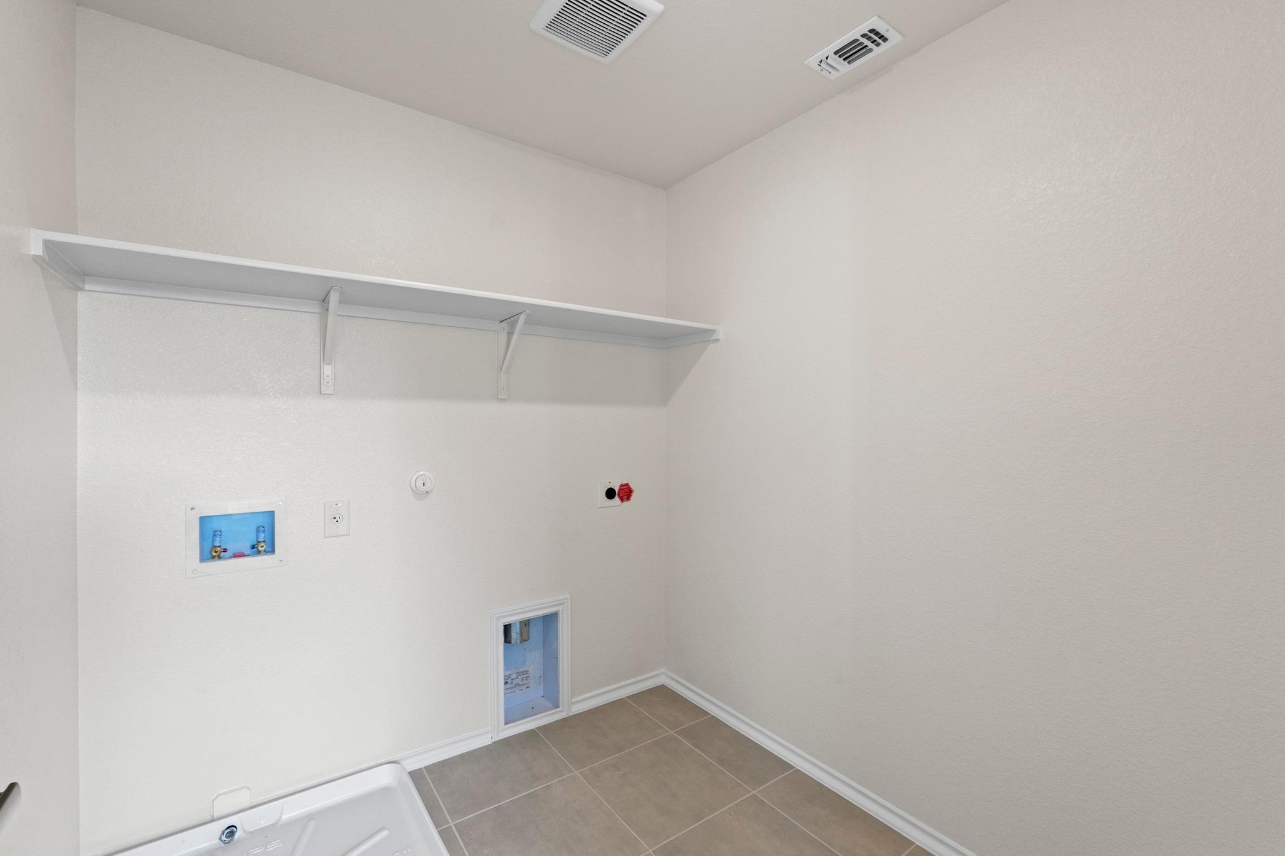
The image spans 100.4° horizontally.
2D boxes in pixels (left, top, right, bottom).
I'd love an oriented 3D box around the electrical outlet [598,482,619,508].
[{"bbox_3d":[-0.154,0.306,2.480,0.117,0.119,0.012,0,0,-35],"label":"electrical outlet"}]

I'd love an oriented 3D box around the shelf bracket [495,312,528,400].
[{"bbox_3d":[-0.502,-0.270,2.076,0.038,0.311,0.265,0,0,-35],"label":"shelf bracket"}]

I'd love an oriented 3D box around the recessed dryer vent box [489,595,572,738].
[{"bbox_3d":[-0.491,0.999,2.286,0.351,0.522,0.100,0,0,-35],"label":"recessed dryer vent box"}]

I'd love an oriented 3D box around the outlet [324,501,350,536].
[{"bbox_3d":[-1.051,0.313,1.844,0.076,0.118,0.010,0,0,-35],"label":"outlet"}]

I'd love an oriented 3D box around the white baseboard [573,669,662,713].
[{"bbox_3d":[-0.109,1.233,2.513,0.520,0.071,0.014,0,0,-35],"label":"white baseboard"}]

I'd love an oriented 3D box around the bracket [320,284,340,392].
[{"bbox_3d":[-1.001,-0.269,1.722,0.038,0.311,0.265,0,0,-35],"label":"bracket"}]

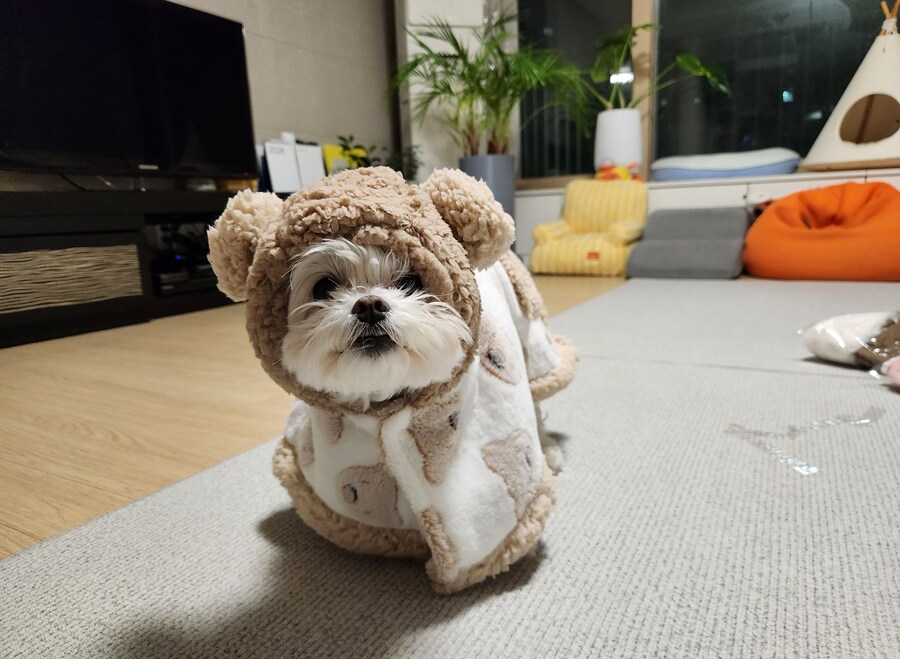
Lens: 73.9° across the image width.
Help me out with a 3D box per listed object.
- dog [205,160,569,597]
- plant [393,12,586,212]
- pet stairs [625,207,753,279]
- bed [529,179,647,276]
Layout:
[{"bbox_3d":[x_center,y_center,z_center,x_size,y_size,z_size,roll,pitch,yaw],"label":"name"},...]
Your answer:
[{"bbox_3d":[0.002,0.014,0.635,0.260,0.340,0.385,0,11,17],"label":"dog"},{"bbox_3d":[0.245,-1.054,3.459,1.020,1.398,0.880,3,12,30],"label":"plant"},{"bbox_3d":[1.139,-0.414,2.826,0.460,0.287,0.530,3,12,30],"label":"pet stairs"},{"bbox_3d":[0.732,-0.537,3.127,0.525,0.460,0.470,5,13,36],"label":"bed"}]

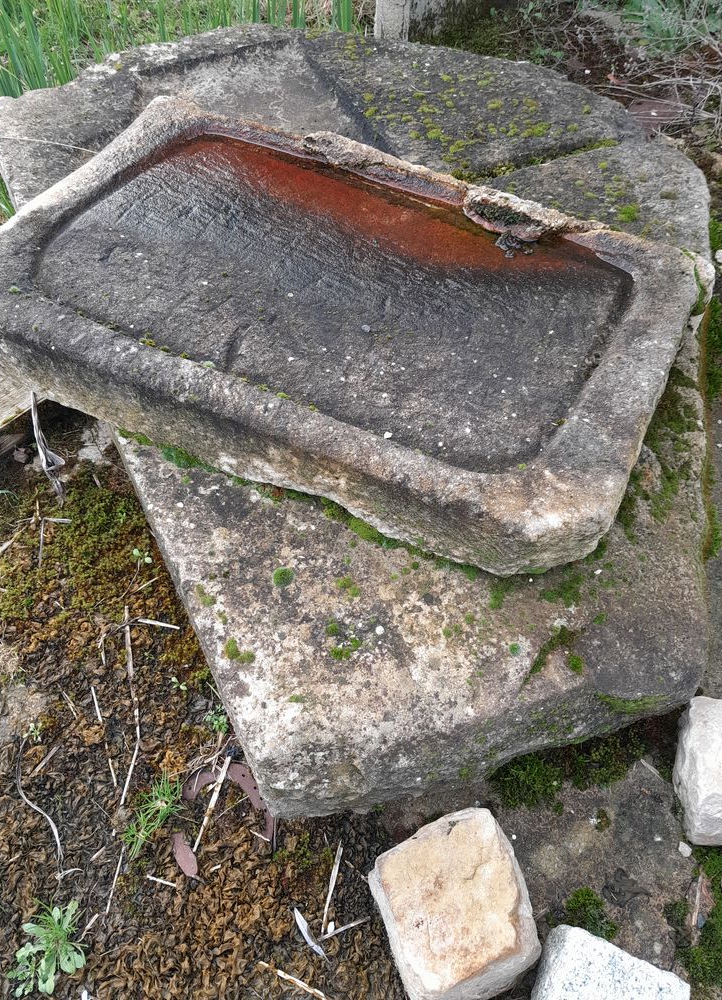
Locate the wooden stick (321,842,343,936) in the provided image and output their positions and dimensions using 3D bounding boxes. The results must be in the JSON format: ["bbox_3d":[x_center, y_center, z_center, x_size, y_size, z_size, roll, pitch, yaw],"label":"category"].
[{"bbox_3d":[-0.039,0.538,1.082,0.006,0.010,0.121,10,56,7],"label":"wooden stick"}]

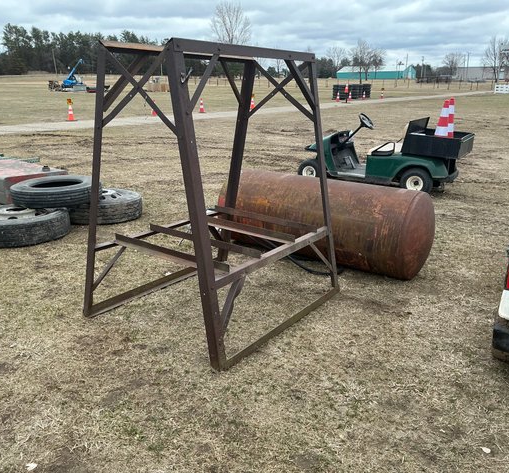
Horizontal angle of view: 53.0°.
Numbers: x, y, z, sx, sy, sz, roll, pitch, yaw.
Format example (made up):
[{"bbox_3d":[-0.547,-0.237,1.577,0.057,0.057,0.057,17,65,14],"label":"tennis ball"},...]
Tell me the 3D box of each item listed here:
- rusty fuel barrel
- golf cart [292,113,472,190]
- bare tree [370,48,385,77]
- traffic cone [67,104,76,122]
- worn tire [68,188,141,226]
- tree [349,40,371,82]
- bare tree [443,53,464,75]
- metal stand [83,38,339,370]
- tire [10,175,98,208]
[{"bbox_3d":[0.618,-0.155,4.766,2.020,0.750,0.750,12,20,32],"label":"rusty fuel barrel"},{"bbox_3d":[2.008,-1.376,8.119,2.580,1.170,1.200,9,19,26],"label":"golf cart"},{"bbox_3d":[33.745,-47.325,140.000,4.400,8.338,4.400,1,17,0],"label":"bare tree"},{"bbox_3d":[-7.308,-4.913,20.300,0.370,0.700,0.370,1,17,0],"label":"traffic cone"},{"bbox_3d":[-1.860,-0.363,6.120,1.020,0.265,1.020,1,15,0],"label":"worn tire"},{"bbox_3d":[19.733,-32.486,95.000,4.400,8.578,4.400,1,17,0],"label":"tree"},{"bbox_3d":[64.344,-55.129,165.000,6.400,8.559,6.400,1,17,0],"label":"bare tree"},{"bbox_3d":[-0.240,-0.369,3.614,1.231,1.814,1.518,13,21,34],"label":"metal stand"},{"bbox_3d":[-2.240,-0.520,5.820,0.980,0.240,0.980,-1,15,0],"label":"tire"}]

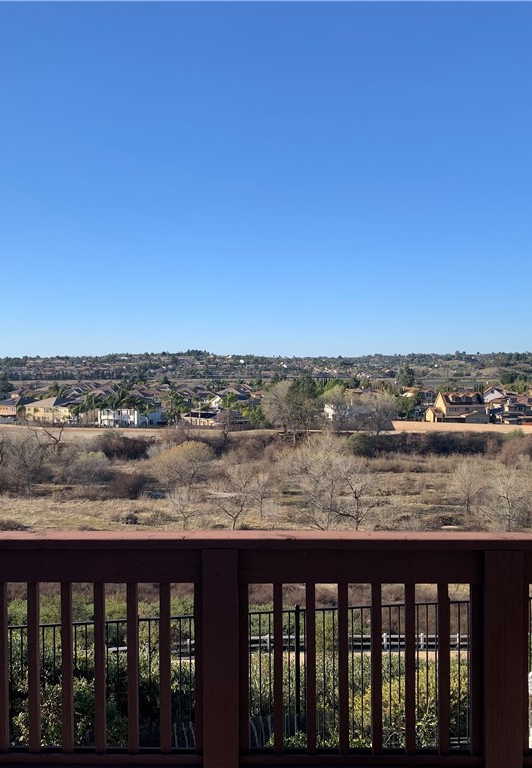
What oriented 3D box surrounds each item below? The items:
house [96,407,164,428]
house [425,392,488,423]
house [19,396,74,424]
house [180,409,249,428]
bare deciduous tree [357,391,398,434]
[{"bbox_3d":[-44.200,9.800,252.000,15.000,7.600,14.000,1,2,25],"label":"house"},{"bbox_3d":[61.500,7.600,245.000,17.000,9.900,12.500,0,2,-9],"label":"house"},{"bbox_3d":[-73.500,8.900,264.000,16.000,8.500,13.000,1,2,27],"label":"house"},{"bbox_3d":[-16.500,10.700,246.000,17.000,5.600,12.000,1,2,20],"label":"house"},{"bbox_3d":[32.800,8.300,225.000,11.700,12.900,11.000,0,2,8],"label":"bare deciduous tree"}]

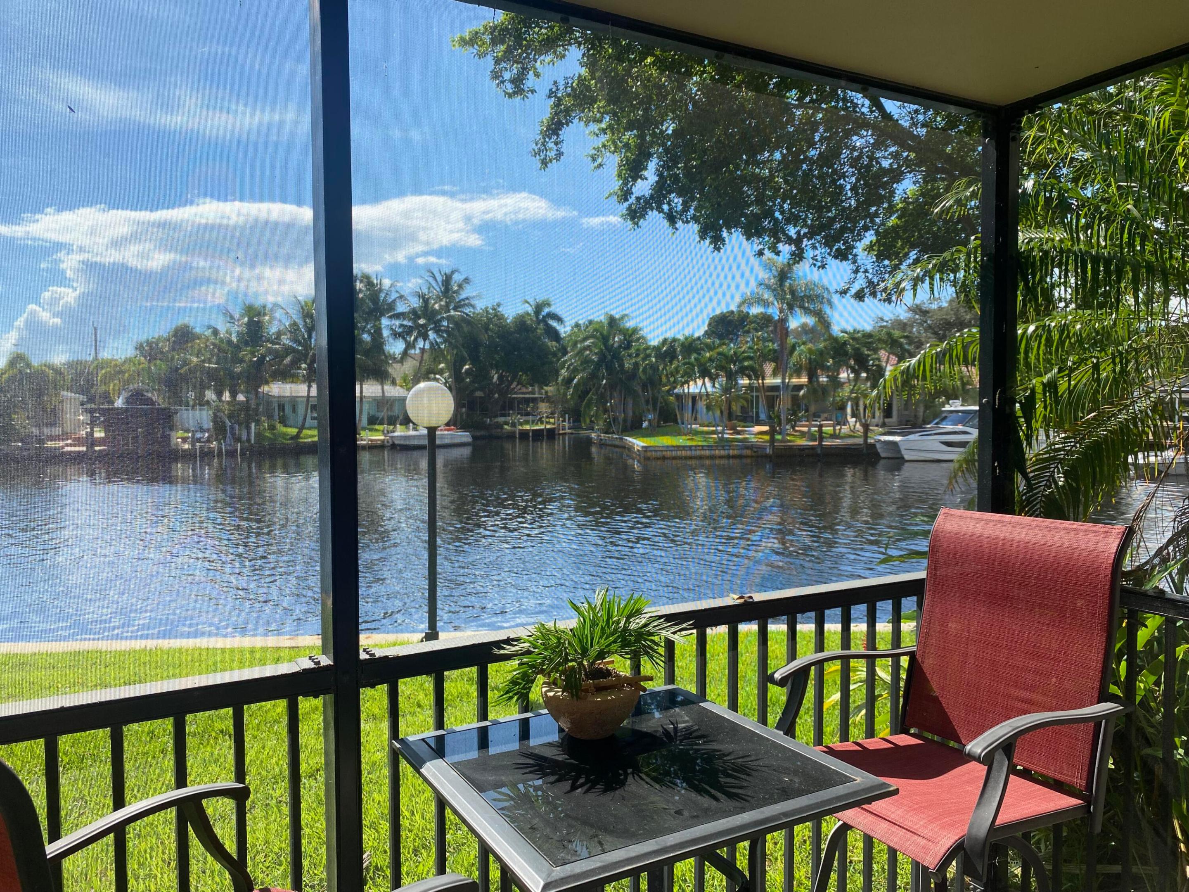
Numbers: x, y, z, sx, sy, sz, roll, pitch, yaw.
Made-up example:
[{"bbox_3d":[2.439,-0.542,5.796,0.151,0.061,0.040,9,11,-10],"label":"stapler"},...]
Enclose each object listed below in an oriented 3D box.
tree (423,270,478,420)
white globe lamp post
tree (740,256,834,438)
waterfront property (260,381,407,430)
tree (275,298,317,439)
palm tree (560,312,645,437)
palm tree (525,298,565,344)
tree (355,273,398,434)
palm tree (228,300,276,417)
[{"bbox_3d":[-12.566,-8.609,78.700,5.000,14.026,5.000,-1,2,-9],"label":"tree"},{"bbox_3d":[-1.480,0.598,8.083,0.430,2.351,0.430,-1,2,-10],"label":"white globe lamp post"},{"bbox_3d":[10.914,-5.526,50.813,5.500,10.479,5.500,0,3,12],"label":"tree"},{"bbox_3d":[-23.023,-3.660,78.409,11.800,3.850,9.000,-2,3,-28],"label":"waterfront property"},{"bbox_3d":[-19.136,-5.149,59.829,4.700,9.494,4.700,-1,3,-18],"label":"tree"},{"bbox_3d":[0.498,-5.117,63.840,6.000,8.644,6.000,0,2,0],"label":"palm tree"},{"bbox_3d":[-5.443,-9.856,99.668,4.600,13.277,4.600,0,2,-3],"label":"palm tree"},{"bbox_3d":[-16.909,-6.886,66.762,4.600,12.040,4.600,-1,3,-14],"label":"tree"},{"bbox_3d":[-24.591,-5.628,63.811,3.700,9.066,3.700,-1,3,-21],"label":"palm tree"}]

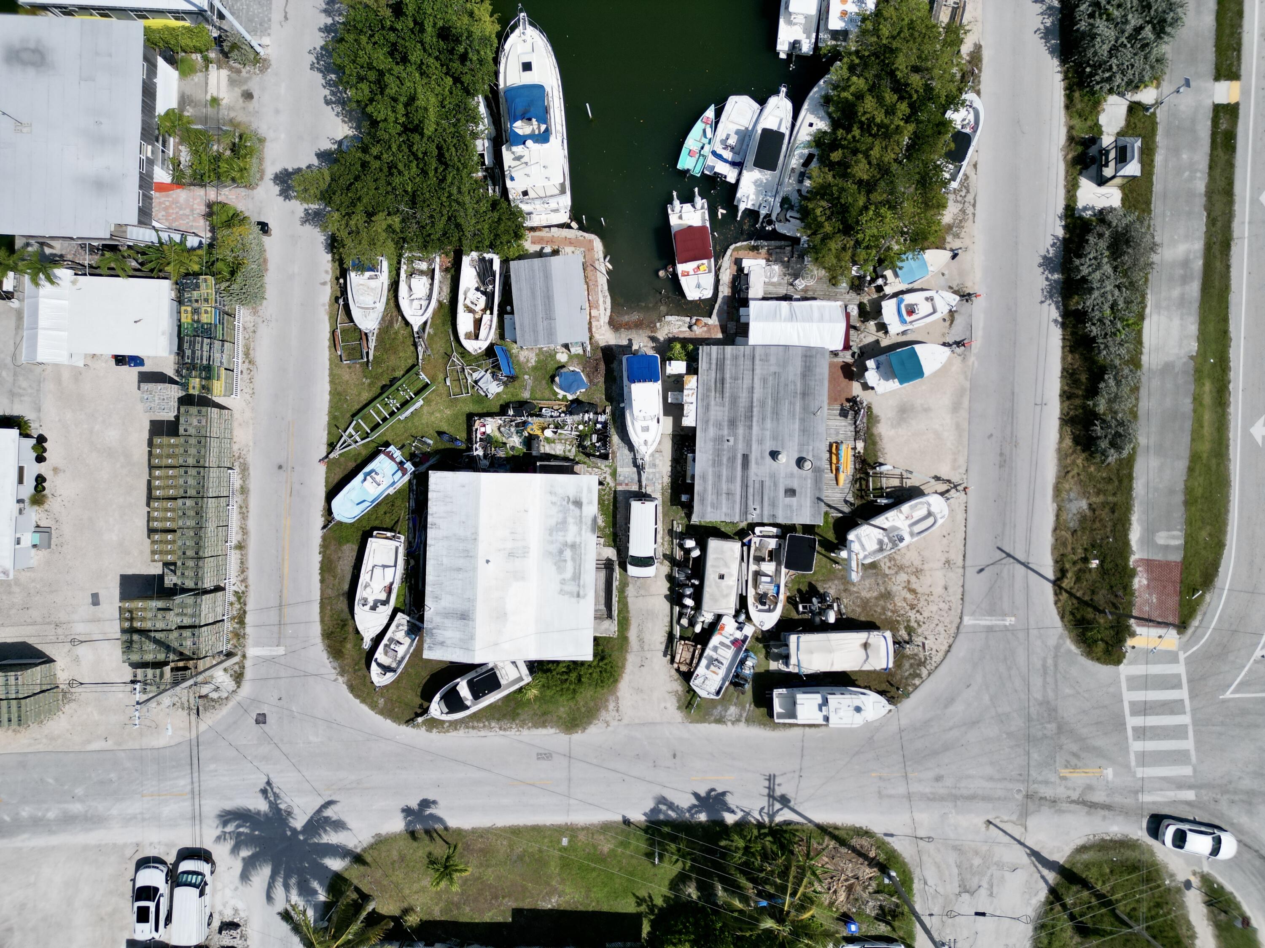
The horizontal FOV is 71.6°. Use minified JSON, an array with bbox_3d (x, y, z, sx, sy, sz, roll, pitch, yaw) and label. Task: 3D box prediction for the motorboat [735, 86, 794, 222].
[{"bbox_3d":[8.983,-21.278,58.677,2.600,2.900,9.160,14,89,0],"label":"motorboat"}]

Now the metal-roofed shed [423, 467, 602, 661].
[{"bbox_3d":[-7.664,5.874,56.379,10.649,4.100,11.766,2,89,0],"label":"metal-roofed shed"}]

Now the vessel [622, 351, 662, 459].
[{"bbox_3d":[0.770,-4.420,56.490,2.450,2.720,6.660,-3,90,0],"label":"vessel"}]

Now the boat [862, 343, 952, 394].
[{"bbox_3d":[17.730,-6.960,56.300,5.700,1.950,2.400,-18,90,0],"label":"boat"}]

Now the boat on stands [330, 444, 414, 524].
[{"bbox_3d":[-17.132,0.872,57.506,5.793,1.600,2.300,-42,90,0],"label":"boat on stands"}]

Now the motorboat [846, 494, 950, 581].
[{"bbox_3d":[16.950,3.480,56.400,6.900,1.600,2.350,-26,90,0],"label":"motorboat"}]

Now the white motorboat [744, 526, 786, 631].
[{"bbox_3d":[8.610,6.810,56.790,2.290,1.820,6.510,2,90,0],"label":"white motorboat"}]

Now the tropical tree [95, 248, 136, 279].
[{"bbox_3d":[-32.200,-13.200,55.800,2.500,3.300,2.200,0,90,0],"label":"tropical tree"}]

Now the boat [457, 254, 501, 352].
[{"bbox_3d":[-10.087,-11.061,57.736,2.600,1.700,6.696,4,89,0],"label":"boat"}]

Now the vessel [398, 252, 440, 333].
[{"bbox_3d":[-13.820,-11.750,56.990,2.470,1.610,5.190,2,90,0],"label":"vessel"}]

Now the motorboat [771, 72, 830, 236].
[{"bbox_3d":[12.150,-20.900,57.000,3.800,2.900,11.400,11,90,0],"label":"motorboat"}]

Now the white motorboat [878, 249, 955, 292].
[{"bbox_3d":[18.470,-13.450,56.790,4.990,1.920,1.970,-20,90,0],"label":"white motorboat"}]

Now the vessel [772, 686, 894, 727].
[{"bbox_3d":[12.949,14.985,56.738,7.474,3.100,2.400,0,89,0],"label":"vessel"}]

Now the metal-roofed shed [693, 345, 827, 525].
[{"bbox_3d":[8.231,-2.449,57.195,8.262,2.700,11.238,2,89,0],"label":"metal-roofed shed"}]

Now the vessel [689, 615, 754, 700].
[{"bbox_3d":[5.770,11.970,56.350,2.000,1.600,5.650,26,90,0],"label":"vessel"}]

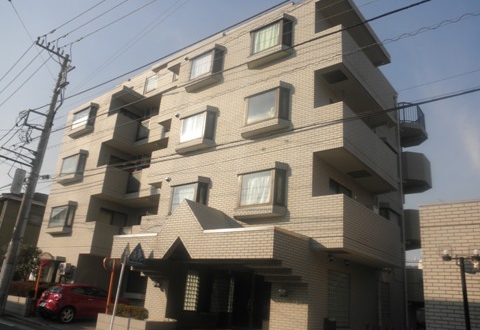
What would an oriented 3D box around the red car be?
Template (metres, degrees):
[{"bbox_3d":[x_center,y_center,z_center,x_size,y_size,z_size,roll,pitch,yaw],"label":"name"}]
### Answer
[{"bbox_3d":[-6.671,6.042,17.099,1.730,1.450,4.060,-9,-22,35],"label":"red car"}]

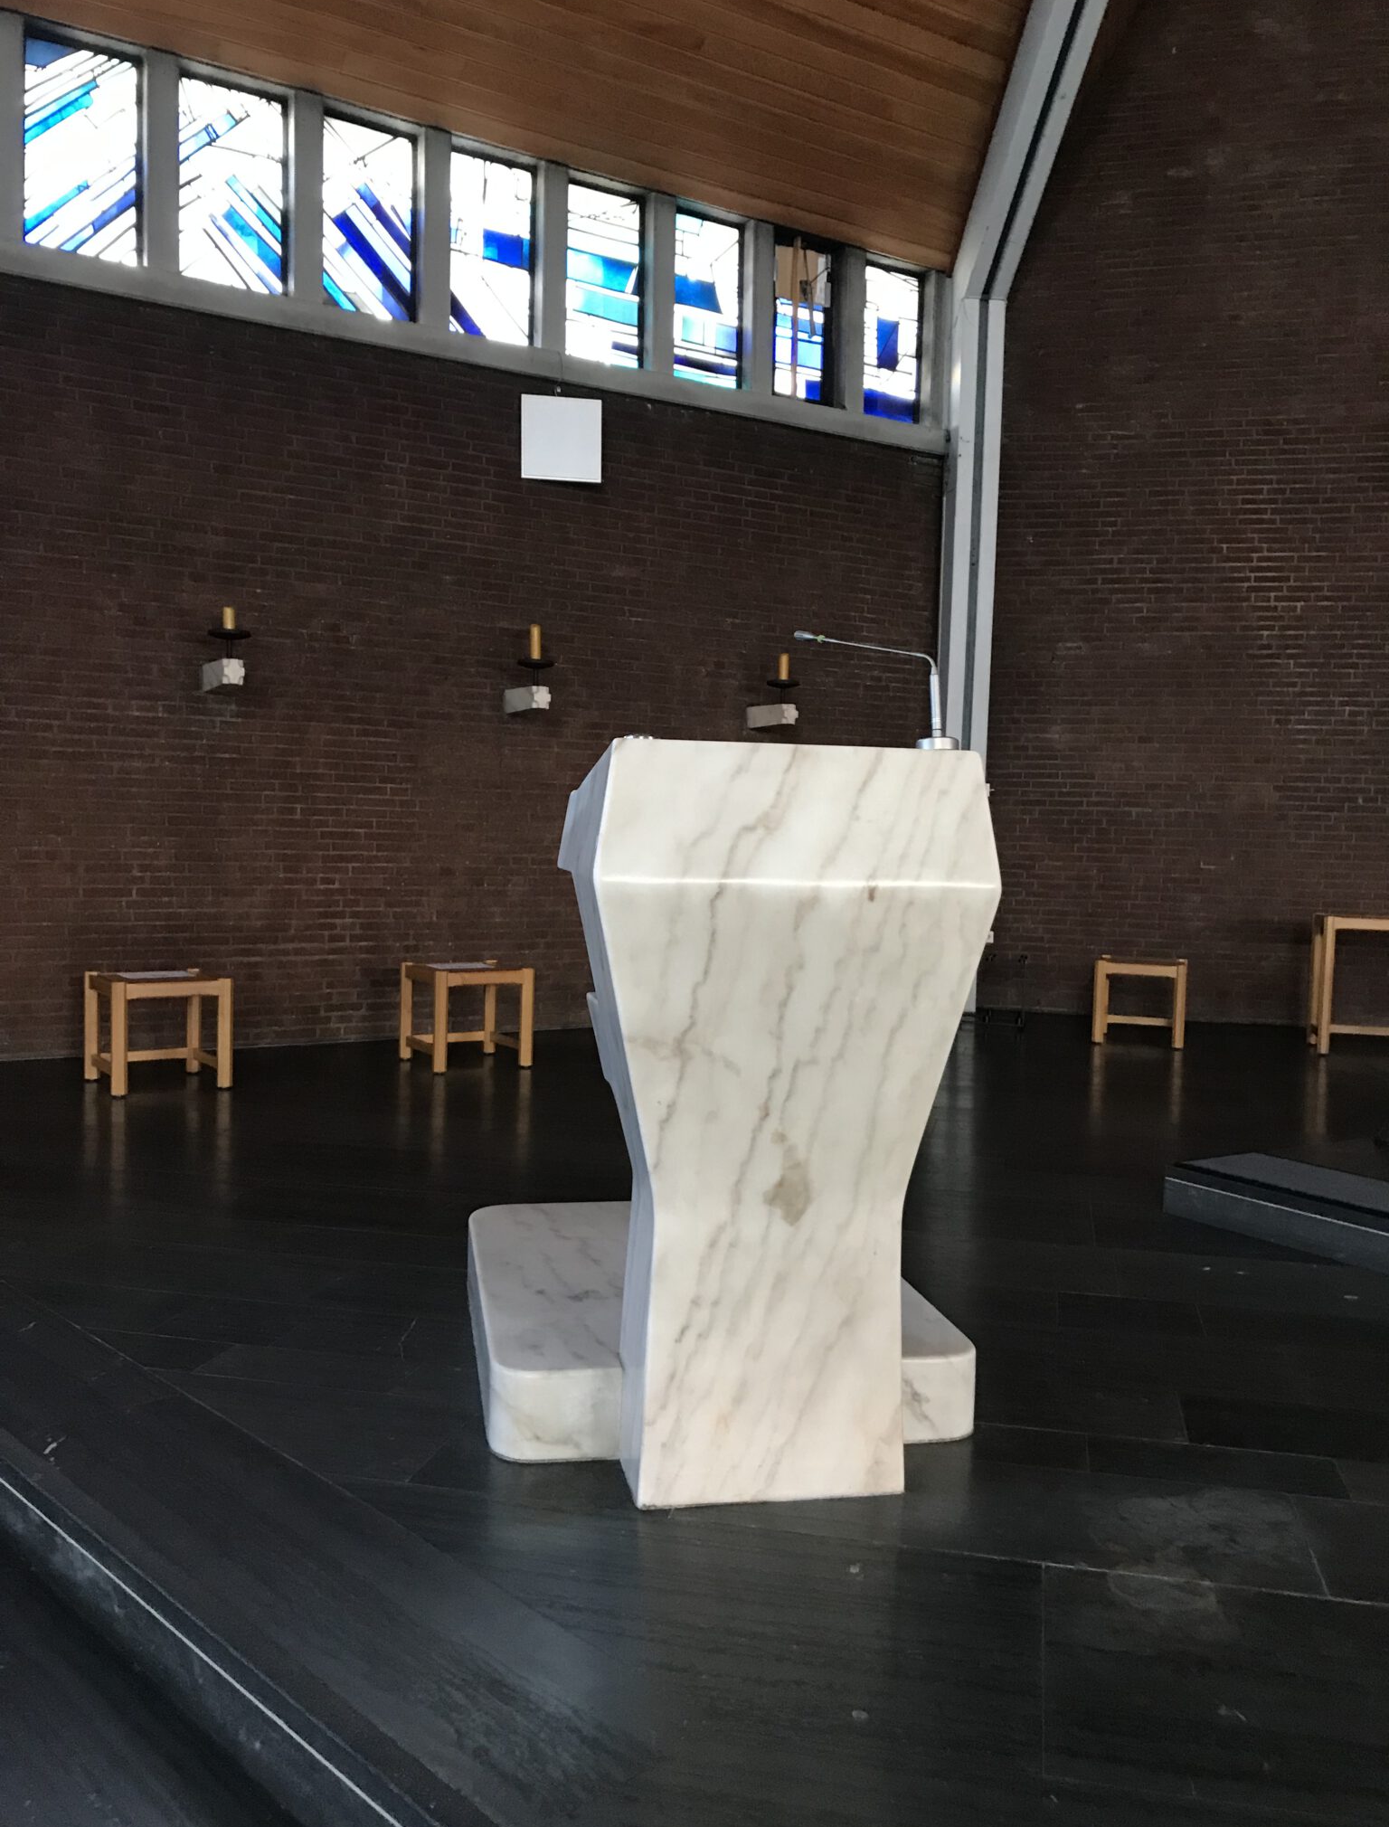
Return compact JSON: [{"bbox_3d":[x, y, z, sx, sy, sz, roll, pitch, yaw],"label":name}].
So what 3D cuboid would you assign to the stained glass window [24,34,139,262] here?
[{"bbox_3d":[-3.000,-3.721,7.357,0.551,1.009,0.067,-1,5,-32],"label":"stained glass window"}]

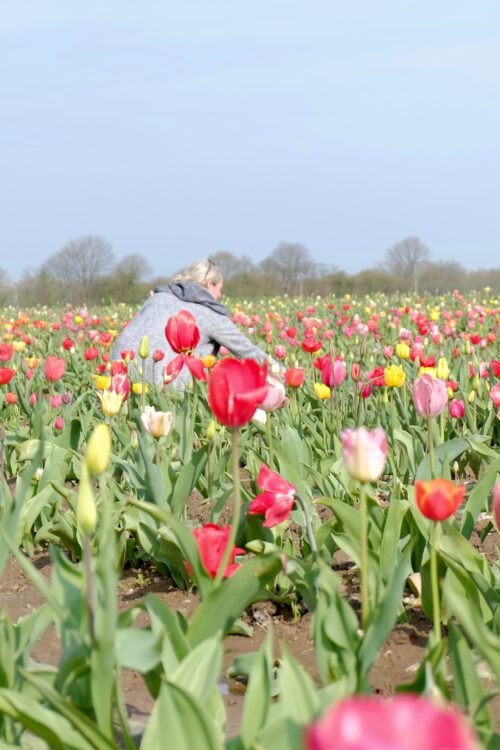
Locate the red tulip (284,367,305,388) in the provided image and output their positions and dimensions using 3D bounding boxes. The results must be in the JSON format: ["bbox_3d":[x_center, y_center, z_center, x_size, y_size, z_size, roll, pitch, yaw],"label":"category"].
[{"bbox_3d":[0.126,0.007,4.400,0.055,0.060,0.055,0,3,0],"label":"red tulip"}]

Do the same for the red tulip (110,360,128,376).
[{"bbox_3d":[-0.434,-0.017,5.200,0.060,0.062,0.058,0,3,0],"label":"red tulip"}]

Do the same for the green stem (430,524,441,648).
[{"bbox_3d":[0.289,0.325,2.420,0.011,0.195,0.011,-2,3,0],"label":"green stem"}]

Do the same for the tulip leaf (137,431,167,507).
[{"bbox_3d":[-0.188,0.180,2.980,0.056,0.153,0.045,0,3,0],"label":"tulip leaf"}]

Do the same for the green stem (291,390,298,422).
[{"bbox_3d":[0.125,0.085,4.400,0.013,0.098,0.012,0,3,0],"label":"green stem"}]

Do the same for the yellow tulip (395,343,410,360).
[{"bbox_3d":[0.587,-0.092,6.000,0.055,0.066,0.054,0,3,0],"label":"yellow tulip"}]

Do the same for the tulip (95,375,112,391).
[{"bbox_3d":[-0.440,0.023,4.700,0.049,0.047,0.048,0,3,0],"label":"tulip"}]

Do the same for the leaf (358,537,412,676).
[{"bbox_3d":[0.208,0.368,2.420,0.060,0.225,0.060,17,3,0],"label":"leaf"}]

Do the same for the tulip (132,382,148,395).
[{"bbox_3d":[-0.322,0.041,4.600,0.047,0.038,0.046,0,3,0],"label":"tulip"}]

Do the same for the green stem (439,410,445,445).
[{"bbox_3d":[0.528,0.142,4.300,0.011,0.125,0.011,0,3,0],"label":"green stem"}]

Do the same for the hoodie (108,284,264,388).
[{"bbox_3d":[-0.307,-0.192,7.850,0.580,0.580,0.620,3,4,41],"label":"hoodie"}]

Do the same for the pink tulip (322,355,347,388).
[{"bbox_3d":[0.230,-0.005,4.250,0.066,0.080,0.063,0,3,0],"label":"pink tulip"}]

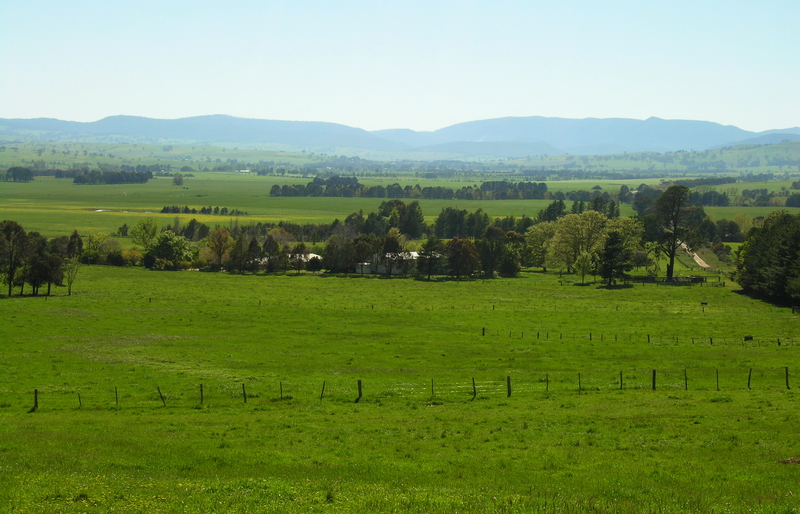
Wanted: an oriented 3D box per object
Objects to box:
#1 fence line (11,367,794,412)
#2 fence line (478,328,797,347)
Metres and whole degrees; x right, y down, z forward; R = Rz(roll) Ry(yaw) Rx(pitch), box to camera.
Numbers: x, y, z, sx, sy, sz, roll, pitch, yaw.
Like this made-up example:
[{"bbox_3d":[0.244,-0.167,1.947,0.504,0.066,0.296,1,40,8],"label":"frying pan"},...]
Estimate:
[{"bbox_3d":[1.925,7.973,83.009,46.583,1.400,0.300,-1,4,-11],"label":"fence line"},{"bbox_3d":[31.487,11.258,193.006,49.048,1.350,0.300,3,5,37],"label":"fence line"}]

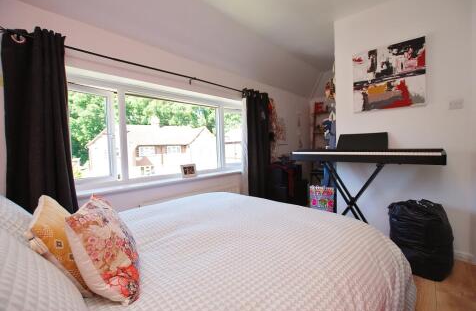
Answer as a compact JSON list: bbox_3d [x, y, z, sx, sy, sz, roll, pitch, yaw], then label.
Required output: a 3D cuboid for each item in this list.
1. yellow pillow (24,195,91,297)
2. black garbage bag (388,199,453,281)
[{"bbox_3d":[-0.698,0.354,0.810,0.130,0.345,0.345,-34,28,-27],"label":"yellow pillow"},{"bbox_3d":[1.496,0.639,1.652,0.440,0.540,0.410,-4,3,-44],"label":"black garbage bag"}]

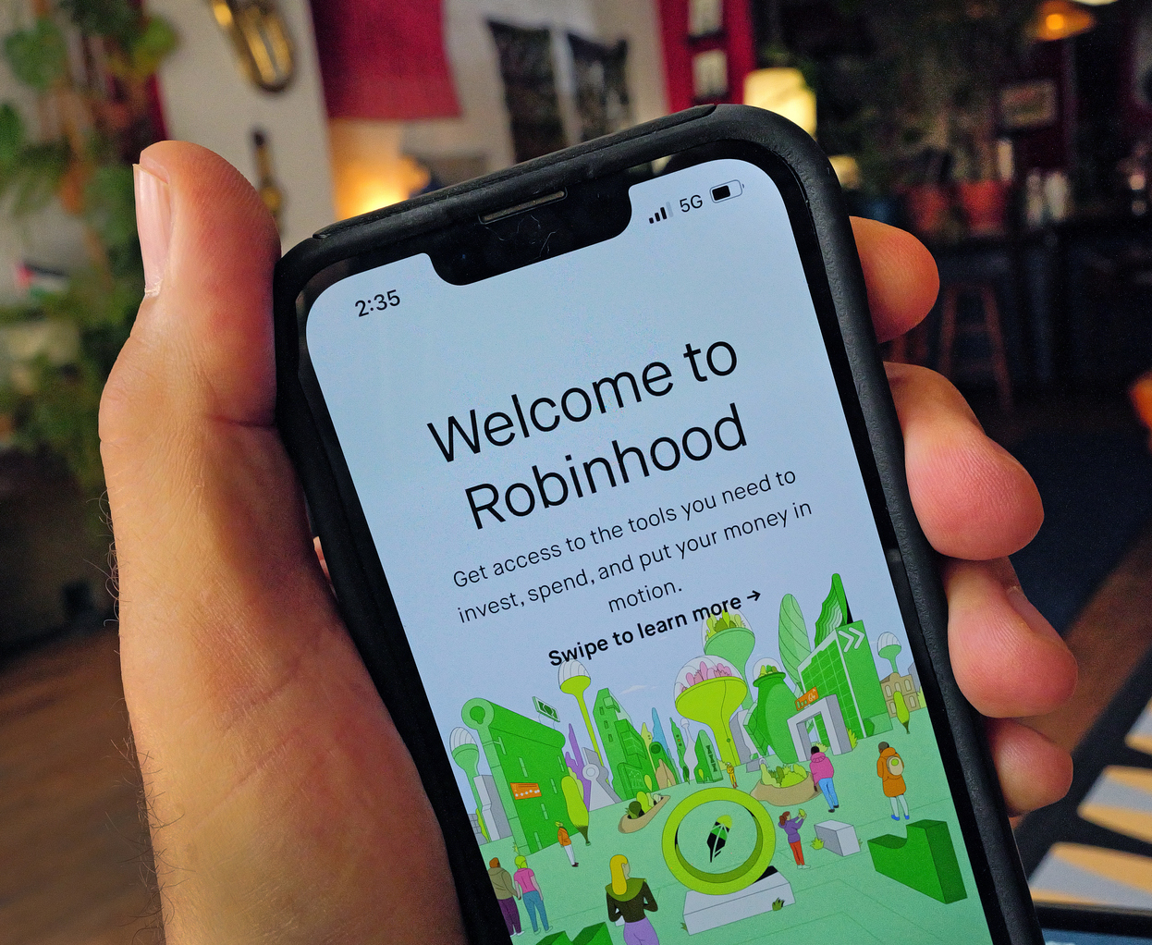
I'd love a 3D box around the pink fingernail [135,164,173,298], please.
[{"bbox_3d":[-0.055,-0.031,0.142,0.004,0.017,0.013,-4,8,-32],"label":"pink fingernail"}]

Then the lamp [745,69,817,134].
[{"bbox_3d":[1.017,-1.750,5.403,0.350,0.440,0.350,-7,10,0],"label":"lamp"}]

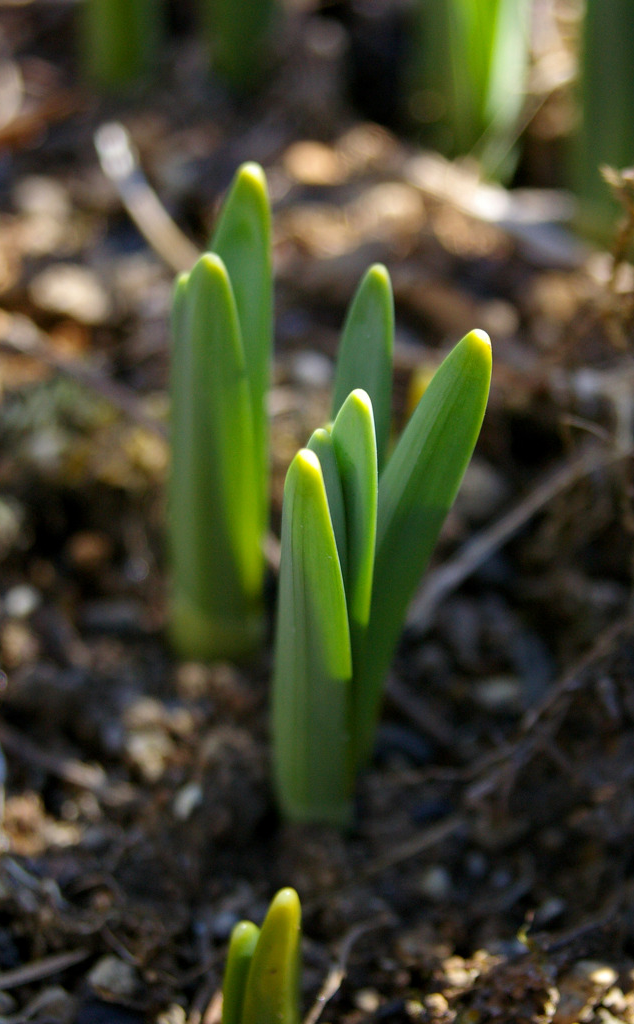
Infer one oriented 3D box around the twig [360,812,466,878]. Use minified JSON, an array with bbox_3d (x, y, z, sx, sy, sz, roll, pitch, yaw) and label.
[{"bbox_3d":[0.018,0.060,0.617,0.025,0.003,0.003,-23,36,-37],"label":"twig"}]

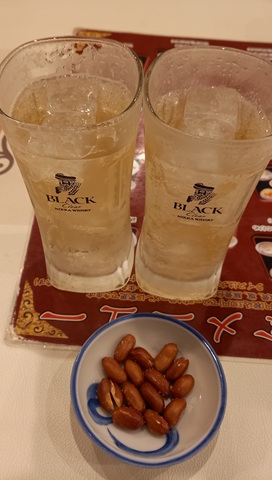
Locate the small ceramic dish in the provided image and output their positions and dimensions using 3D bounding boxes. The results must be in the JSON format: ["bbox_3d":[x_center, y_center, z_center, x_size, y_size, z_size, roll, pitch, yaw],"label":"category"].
[{"bbox_3d":[0.007,0.089,0.271,0.086,0.033,0.086,1,56,-2],"label":"small ceramic dish"}]

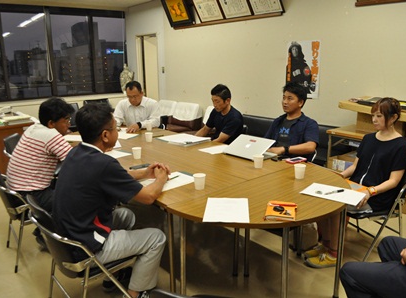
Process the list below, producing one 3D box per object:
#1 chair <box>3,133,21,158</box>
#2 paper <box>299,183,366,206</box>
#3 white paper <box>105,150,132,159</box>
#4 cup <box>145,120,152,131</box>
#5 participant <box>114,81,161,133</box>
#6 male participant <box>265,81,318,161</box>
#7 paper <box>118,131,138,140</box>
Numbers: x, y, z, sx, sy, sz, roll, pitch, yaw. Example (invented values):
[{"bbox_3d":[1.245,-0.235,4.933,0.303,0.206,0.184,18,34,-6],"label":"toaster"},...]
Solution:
[{"bbox_3d":[-1.681,0.203,3.483,0.490,0.750,0.460,-1,13,-4],"label":"chair"},{"bbox_3d":[0.716,0.246,1.843,0.297,0.004,0.210,11,16,39],"label":"paper"},{"bbox_3d":[-0.754,0.041,2.729,0.297,0.004,0.210,11,16,38],"label":"white paper"},{"bbox_3d":[-0.616,-0.246,3.825,0.070,0.080,0.070,0,13,0],"label":"cup"},{"bbox_3d":[-0.780,-0.166,4.014,0.560,1.240,0.680,-1,13,-4],"label":"participant"},{"bbox_3d":[0.647,0.086,2.812,0.800,1.290,0.560,-12,17,-42],"label":"male participant"},{"bbox_3d":[-0.826,-0.135,3.504,0.210,0.004,0.297,4,13,15],"label":"paper"}]

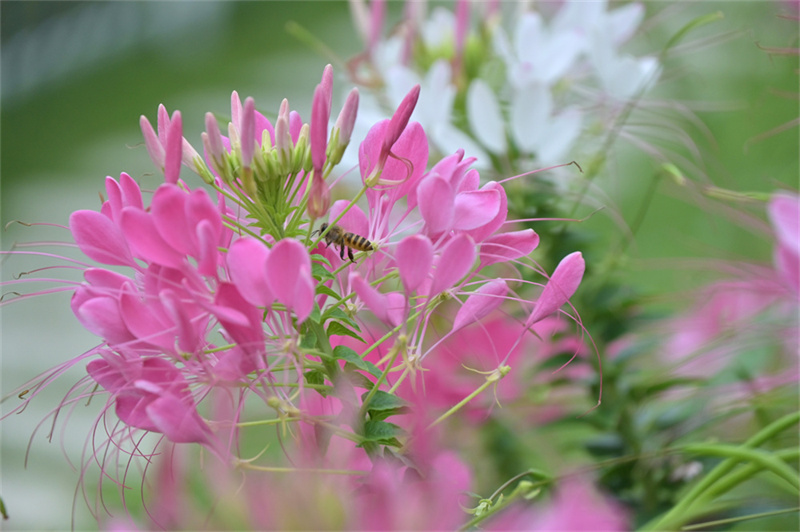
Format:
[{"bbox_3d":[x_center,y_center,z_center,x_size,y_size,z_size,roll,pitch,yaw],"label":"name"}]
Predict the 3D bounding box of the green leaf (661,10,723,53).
[{"bbox_3d":[0.072,-0.058,1.150,0.017,0.006,0.003,-30,6,0],"label":"green leaf"}]

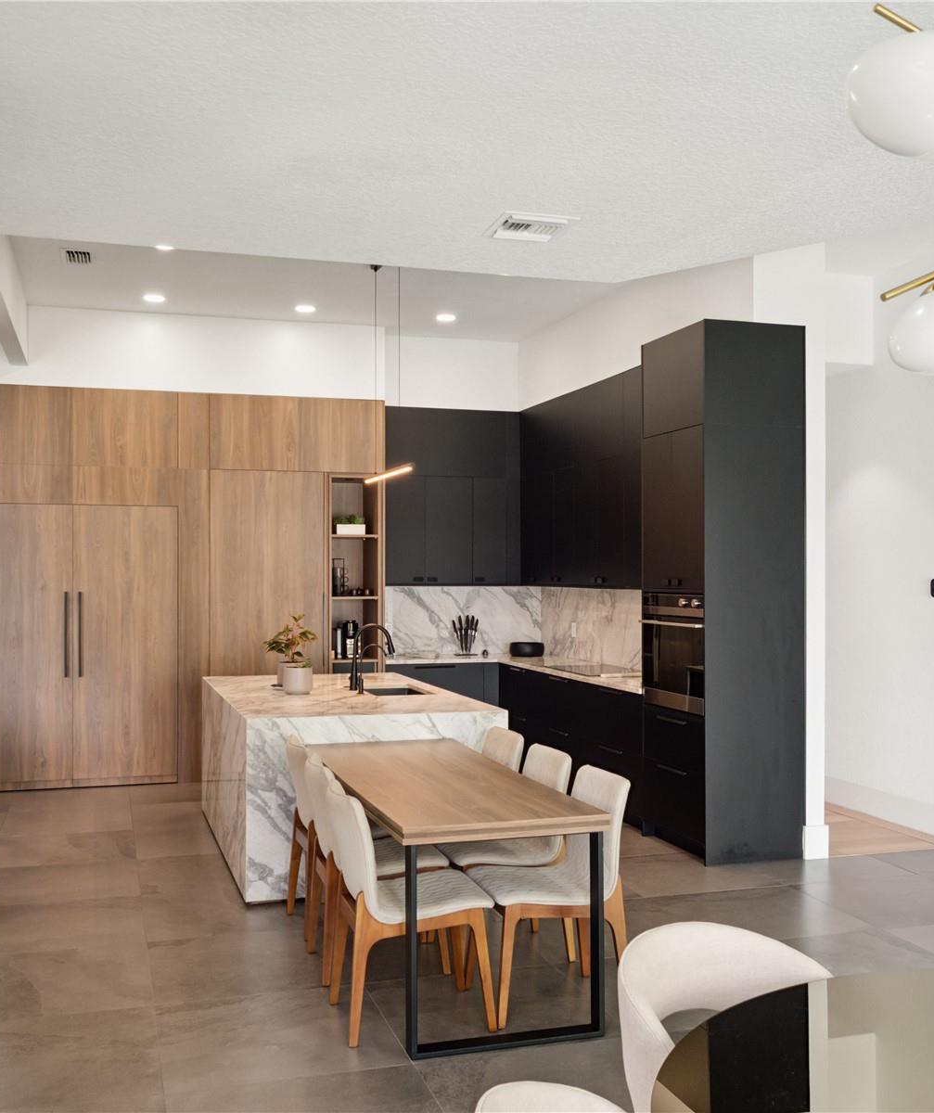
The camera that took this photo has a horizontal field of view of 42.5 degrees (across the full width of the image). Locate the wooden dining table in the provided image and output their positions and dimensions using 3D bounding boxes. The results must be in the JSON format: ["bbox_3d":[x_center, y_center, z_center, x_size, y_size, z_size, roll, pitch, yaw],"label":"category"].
[{"bbox_3d":[-0.148,1.318,5.117,0.758,0.766,2.107,0,-1,-17],"label":"wooden dining table"}]

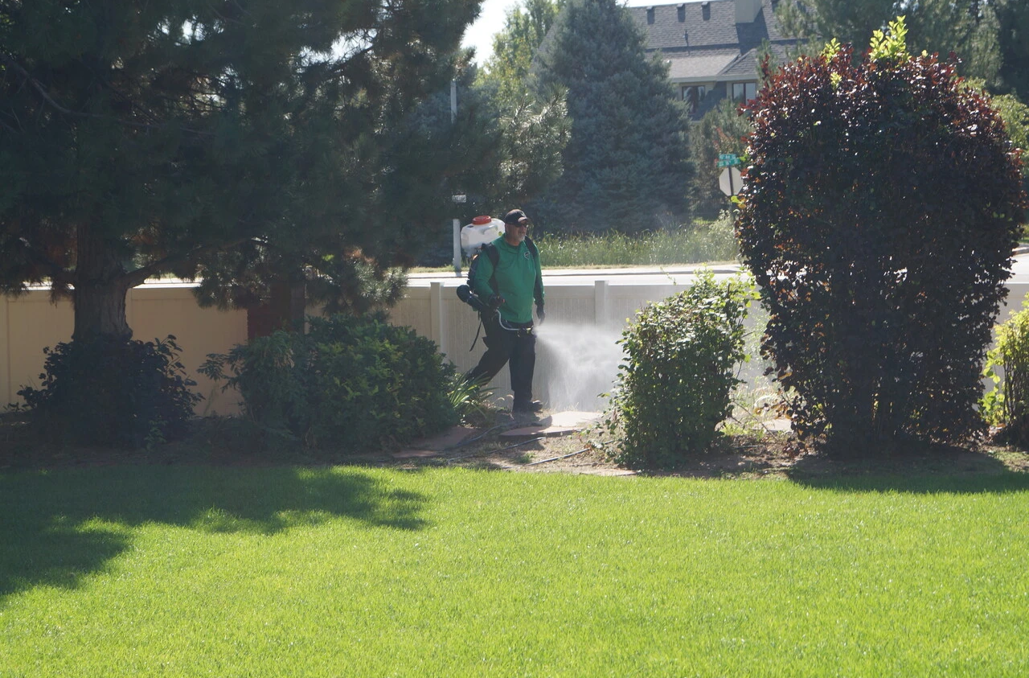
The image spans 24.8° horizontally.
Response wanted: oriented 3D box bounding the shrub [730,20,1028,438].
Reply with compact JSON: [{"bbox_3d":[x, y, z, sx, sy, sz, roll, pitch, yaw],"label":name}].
[{"bbox_3d":[2.820,-0.800,18.000,2.200,3.200,2.000,-1,3,0],"label":"shrub"}]

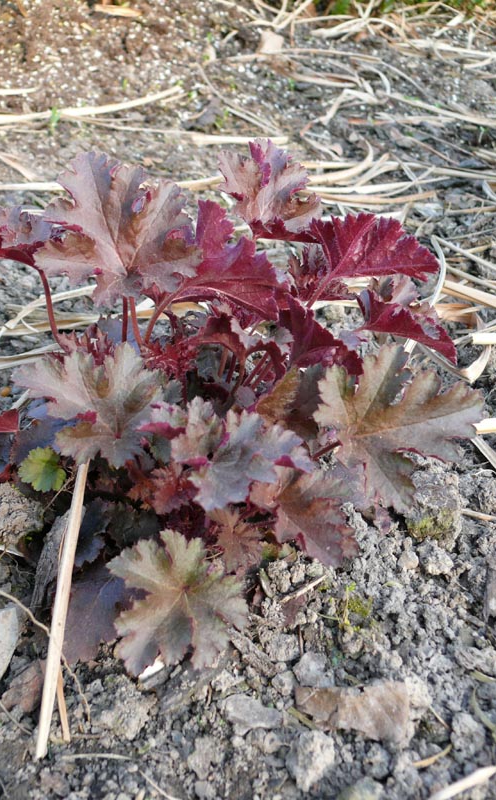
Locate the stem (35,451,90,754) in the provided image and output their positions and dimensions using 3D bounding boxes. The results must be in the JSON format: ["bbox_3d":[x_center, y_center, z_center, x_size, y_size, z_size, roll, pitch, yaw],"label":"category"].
[{"bbox_3d":[-0.109,0.114,0.497,0.007,0.007,0.191,8,48,-10],"label":"stem"}]

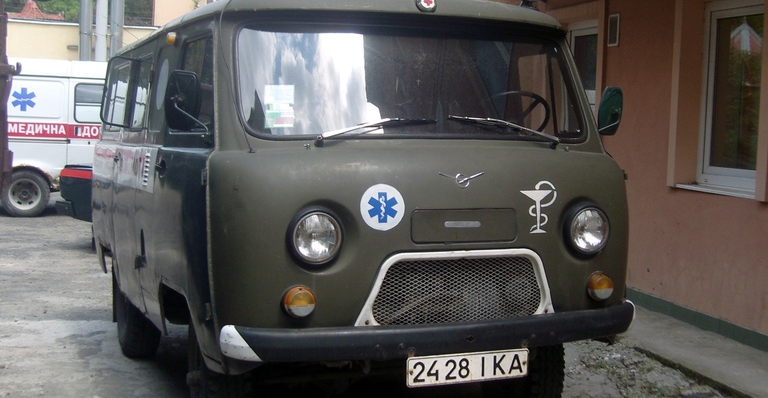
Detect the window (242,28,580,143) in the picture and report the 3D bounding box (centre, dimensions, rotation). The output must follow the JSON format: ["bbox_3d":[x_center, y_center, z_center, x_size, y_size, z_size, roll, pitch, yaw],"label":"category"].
[{"bbox_3d":[0.185,-0.471,4.014,1.520,0.510,0.200,-1,-16,-23],"label":"window"}]

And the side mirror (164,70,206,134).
[{"bbox_3d":[-0.766,-0.378,3.736,0.155,0.230,0.070,0,3,-8],"label":"side mirror"}]

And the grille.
[{"bbox_3d":[0.297,0.352,3.770,0.740,0.250,0.070,-1,10,-23],"label":"grille"}]

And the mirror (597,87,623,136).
[{"bbox_3d":[1.043,-0.403,4.503,0.155,0.230,0.070,-2,5,-41],"label":"mirror"}]

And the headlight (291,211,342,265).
[{"bbox_3d":[-0.255,0.139,3.561,0.195,0.195,0.090,-1,4,-23],"label":"headlight"}]

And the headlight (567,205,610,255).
[{"bbox_3d":[0.828,0.127,4.020,0.195,0.195,0.090,-1,4,-23],"label":"headlight"}]

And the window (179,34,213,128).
[{"bbox_3d":[-0.774,-0.475,4.009,0.070,0.420,0.630,8,0,-23],"label":"window"}]

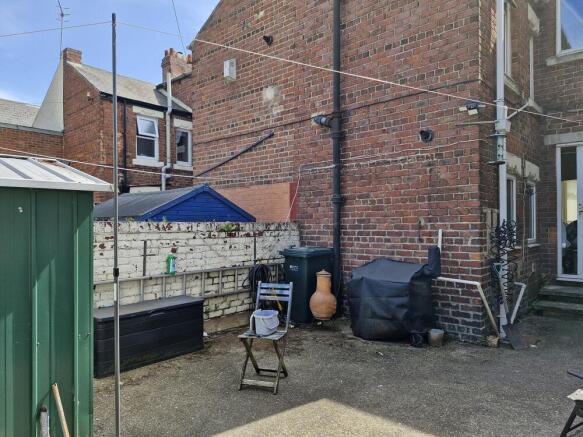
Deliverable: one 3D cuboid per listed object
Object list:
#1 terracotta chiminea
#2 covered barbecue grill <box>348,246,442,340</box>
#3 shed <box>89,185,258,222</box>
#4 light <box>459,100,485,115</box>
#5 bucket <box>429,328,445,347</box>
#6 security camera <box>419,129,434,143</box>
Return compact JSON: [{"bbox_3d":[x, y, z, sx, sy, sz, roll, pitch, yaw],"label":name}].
[{"bbox_3d":[0.448,1.168,5.603,0.390,0.750,0.390,0,-1,5],"label":"terracotta chiminea"},{"bbox_3d":[1.328,0.947,4.966,1.000,1.180,0.570,-1,-2,35],"label":"covered barbecue grill"},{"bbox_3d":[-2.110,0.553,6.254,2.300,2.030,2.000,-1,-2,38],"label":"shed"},{"bbox_3d":[2.183,-1.346,4.696,0.260,0.140,0.170,-1,-2,35],"label":"light"},{"bbox_3d":[1.762,1.446,4.707,0.175,0.175,0.175,-1,-2,35],"label":"bucket"},{"bbox_3d":[1.756,-1.077,5.038,0.140,0.140,0.130,-1,-2,35],"label":"security camera"}]

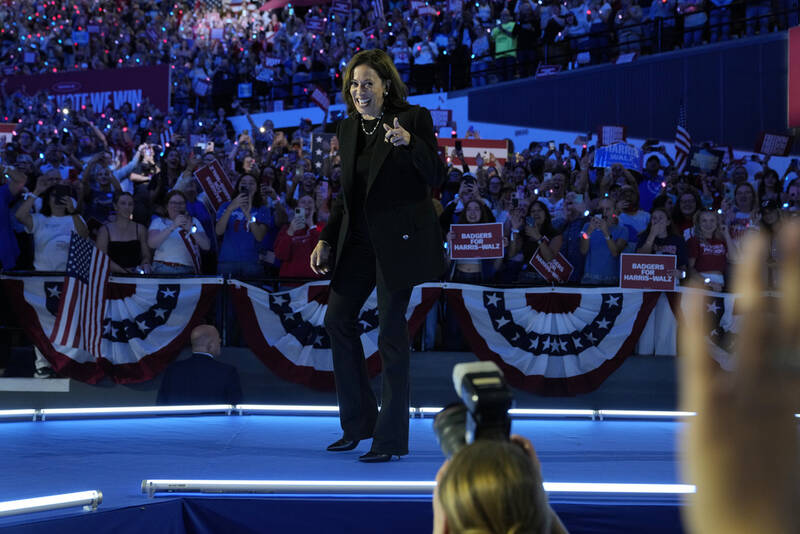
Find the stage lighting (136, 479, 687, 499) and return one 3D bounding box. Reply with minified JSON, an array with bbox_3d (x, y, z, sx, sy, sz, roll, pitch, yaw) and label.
[{"bbox_3d":[0.060,0.699,2.880,1.760,0.052,0.050,1,-3,0],"label":"stage lighting"}]

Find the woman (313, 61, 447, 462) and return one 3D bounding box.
[{"bbox_3d":[-0.088,-0.055,3.760,0.520,1.670,0.420,-1,-4,30],"label":"woman"}]

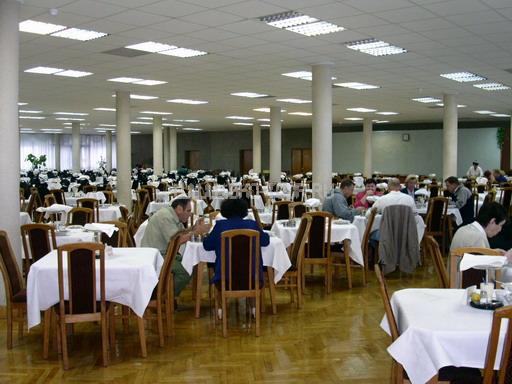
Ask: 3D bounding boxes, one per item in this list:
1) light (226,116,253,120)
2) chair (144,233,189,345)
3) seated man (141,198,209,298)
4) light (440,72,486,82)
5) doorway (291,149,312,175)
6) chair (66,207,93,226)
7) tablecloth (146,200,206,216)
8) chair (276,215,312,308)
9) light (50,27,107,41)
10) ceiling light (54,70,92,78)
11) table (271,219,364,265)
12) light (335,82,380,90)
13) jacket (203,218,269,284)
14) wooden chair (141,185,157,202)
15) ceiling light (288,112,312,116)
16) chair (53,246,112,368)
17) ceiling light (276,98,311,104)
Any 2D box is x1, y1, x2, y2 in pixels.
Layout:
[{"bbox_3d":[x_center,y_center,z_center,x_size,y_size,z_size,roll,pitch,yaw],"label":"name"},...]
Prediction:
[{"bbox_3d":[-0.652,-2.935,22.199,0.570,0.070,1.150,3,4,41],"label":"light"},{"bbox_3d":[-0.926,0.824,4.918,0.540,0.980,0.450,0,4,4],"label":"chair"},{"bbox_3d":[-0.920,0.686,6.401,0.820,1.240,0.510,0,3,-6],"label":"seated man"},{"bbox_3d":[4.154,-2.307,11.226,0.570,0.070,1.150,3,4,41],"label":"light"},{"bbox_3d":[2.407,-1.202,28.929,1.420,2.100,0.150,3,5,40],"label":"doorway"},{"bbox_3d":[-2.259,0.702,6.861,0.450,0.990,0.520,1,3,12],"label":"chair"},{"bbox_3d":[-1.630,0.444,11.546,1.170,0.410,1.150,-1,3,-9],"label":"tablecloth"},{"bbox_3d":[0.285,0.755,6.115,0.540,0.980,0.450,-1,4,-12],"label":"chair"},{"bbox_3d":[-2.235,-1.997,7.069,0.570,0.070,0.570,3,5,40],"label":"light"},{"bbox_3d":[-3.362,-2.172,10.353,0.590,0.070,0.590,3,5,40],"label":"ceiling light"},{"bbox_3d":[0.779,0.670,7.454,1.060,0.500,1.020,0,3,0],"label":"table"},{"bbox_3d":[2.225,-2.352,12.378,0.580,0.070,1.170,3,5,40],"label":"light"},{"bbox_3d":[-0.193,0.567,5.309,0.600,0.650,0.420,0,3,-7],"label":"jacket"},{"bbox_3d":[-2.467,0.320,13.247,0.450,0.980,0.530,0,4,6],"label":"wooden chair"},{"bbox_3d":[1.666,-2.784,20.140,0.600,0.070,1.200,3,5,40],"label":"ceiling light"},{"bbox_3d":[-1.366,0.851,4.489,0.420,0.980,0.500,-1,4,-14],"label":"chair"},{"bbox_3d":[1.099,-2.562,15.730,0.580,0.070,1.170,3,5,40],"label":"ceiling light"}]

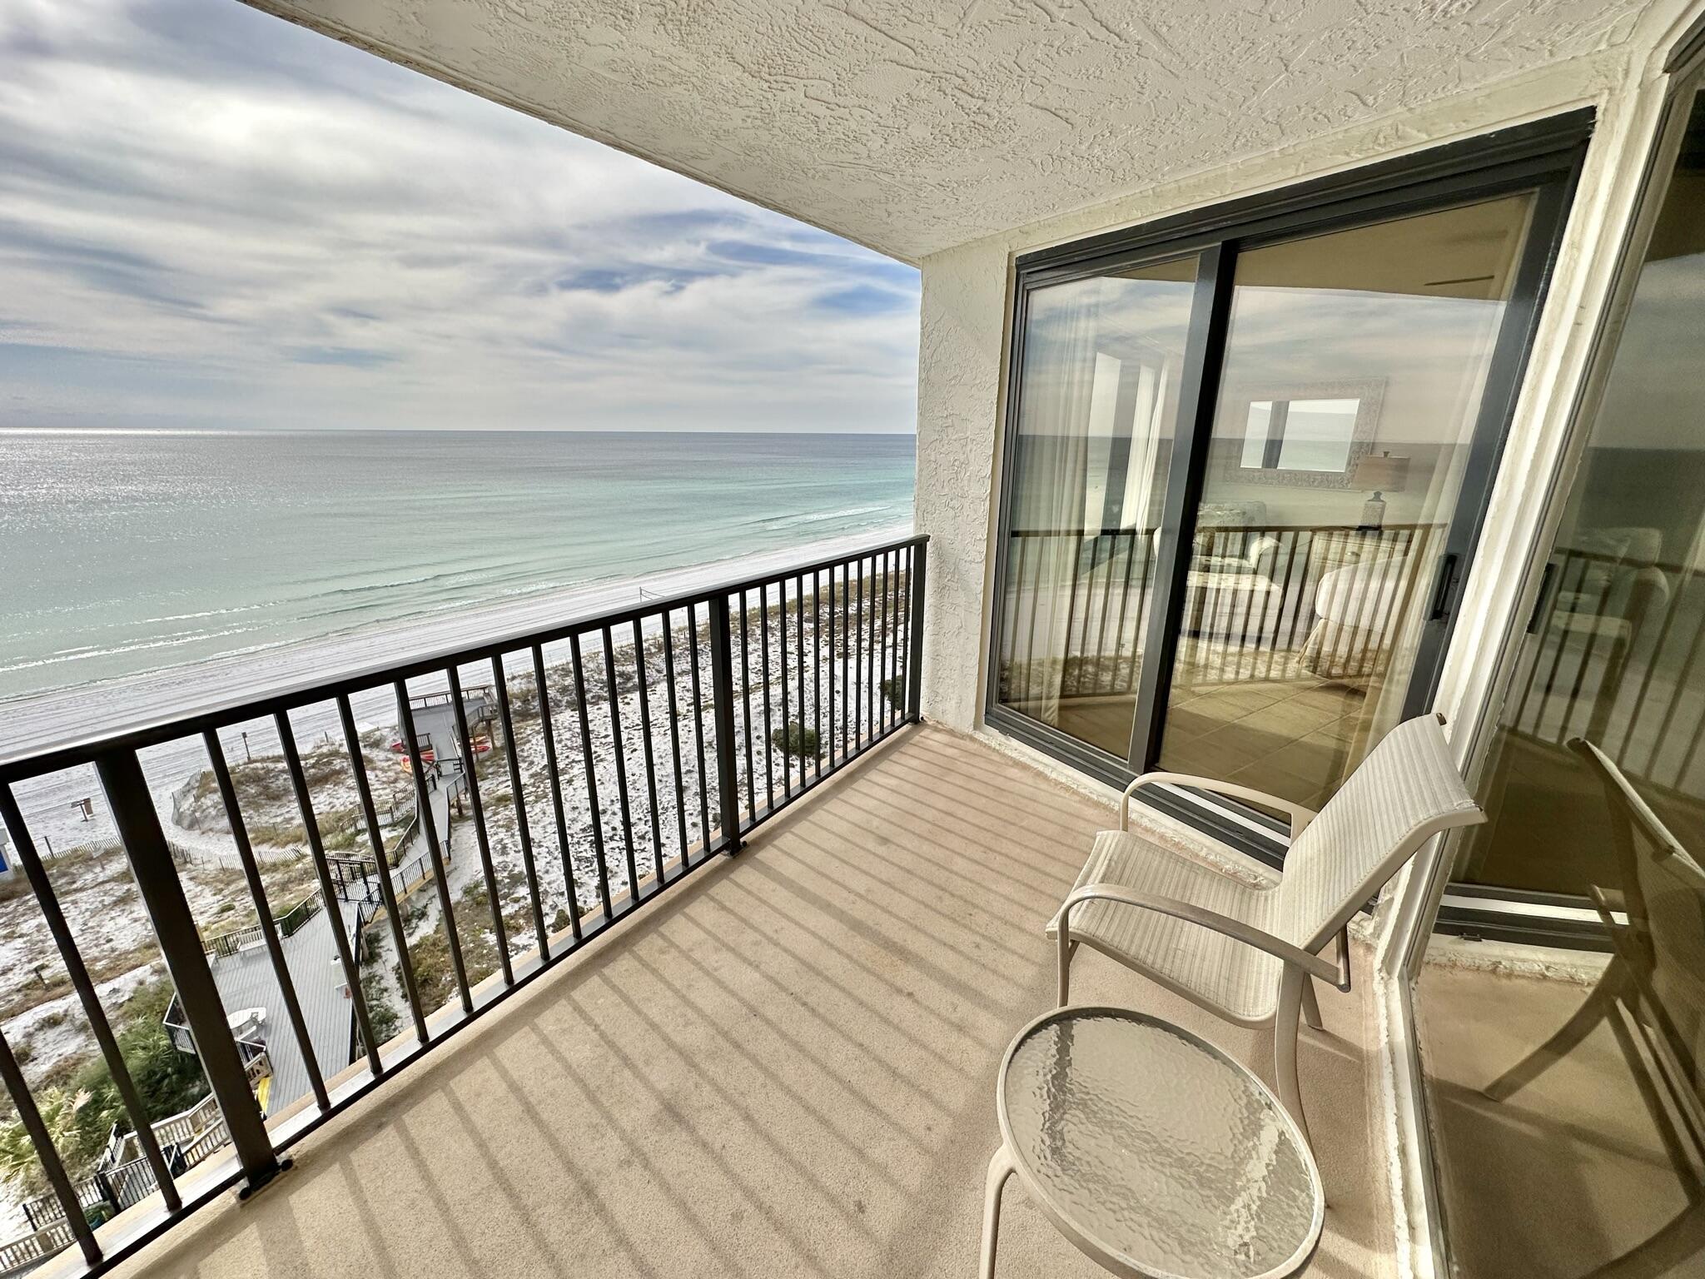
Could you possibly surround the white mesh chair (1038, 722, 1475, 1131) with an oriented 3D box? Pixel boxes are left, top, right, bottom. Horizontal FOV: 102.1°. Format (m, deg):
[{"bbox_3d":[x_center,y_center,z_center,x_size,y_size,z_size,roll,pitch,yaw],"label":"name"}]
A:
[{"bbox_3d":[0.922,0.655,1.721,0.735,0.980,0.630,10,20,30],"label":"white mesh chair"}]

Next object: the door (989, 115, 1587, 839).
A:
[{"bbox_3d":[1.265,-0.389,2.667,0.120,2.230,1.797,-11,20,-33],"label":"door"}]

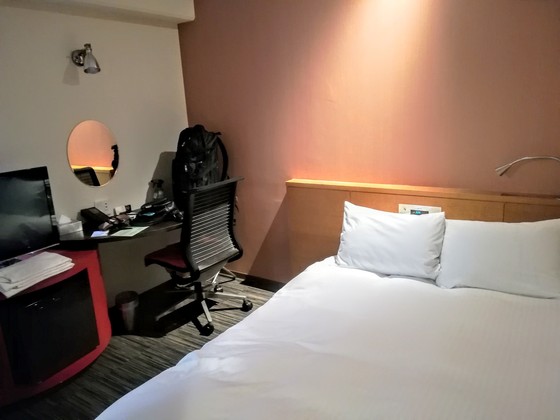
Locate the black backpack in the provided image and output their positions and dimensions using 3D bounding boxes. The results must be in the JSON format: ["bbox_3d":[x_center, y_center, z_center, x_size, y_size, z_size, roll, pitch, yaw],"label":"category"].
[{"bbox_3d":[-0.595,-0.344,3.273,0.330,0.597,0.290,5,16,30],"label":"black backpack"}]

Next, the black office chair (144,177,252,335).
[{"bbox_3d":[-0.618,0.281,2.957,0.697,0.959,0.688,5,16,30],"label":"black office chair"}]

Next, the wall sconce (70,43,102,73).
[{"bbox_3d":[-1.229,-0.955,2.668,0.181,0.172,0.113,6,17,35],"label":"wall sconce"}]

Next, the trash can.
[{"bbox_3d":[-1.024,0.706,2.830,0.158,0.244,0.158,-3,14,1],"label":"trash can"}]

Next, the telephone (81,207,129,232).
[{"bbox_3d":[-1.163,0.048,2.819,0.235,0.109,0.213,6,17,35],"label":"telephone"}]

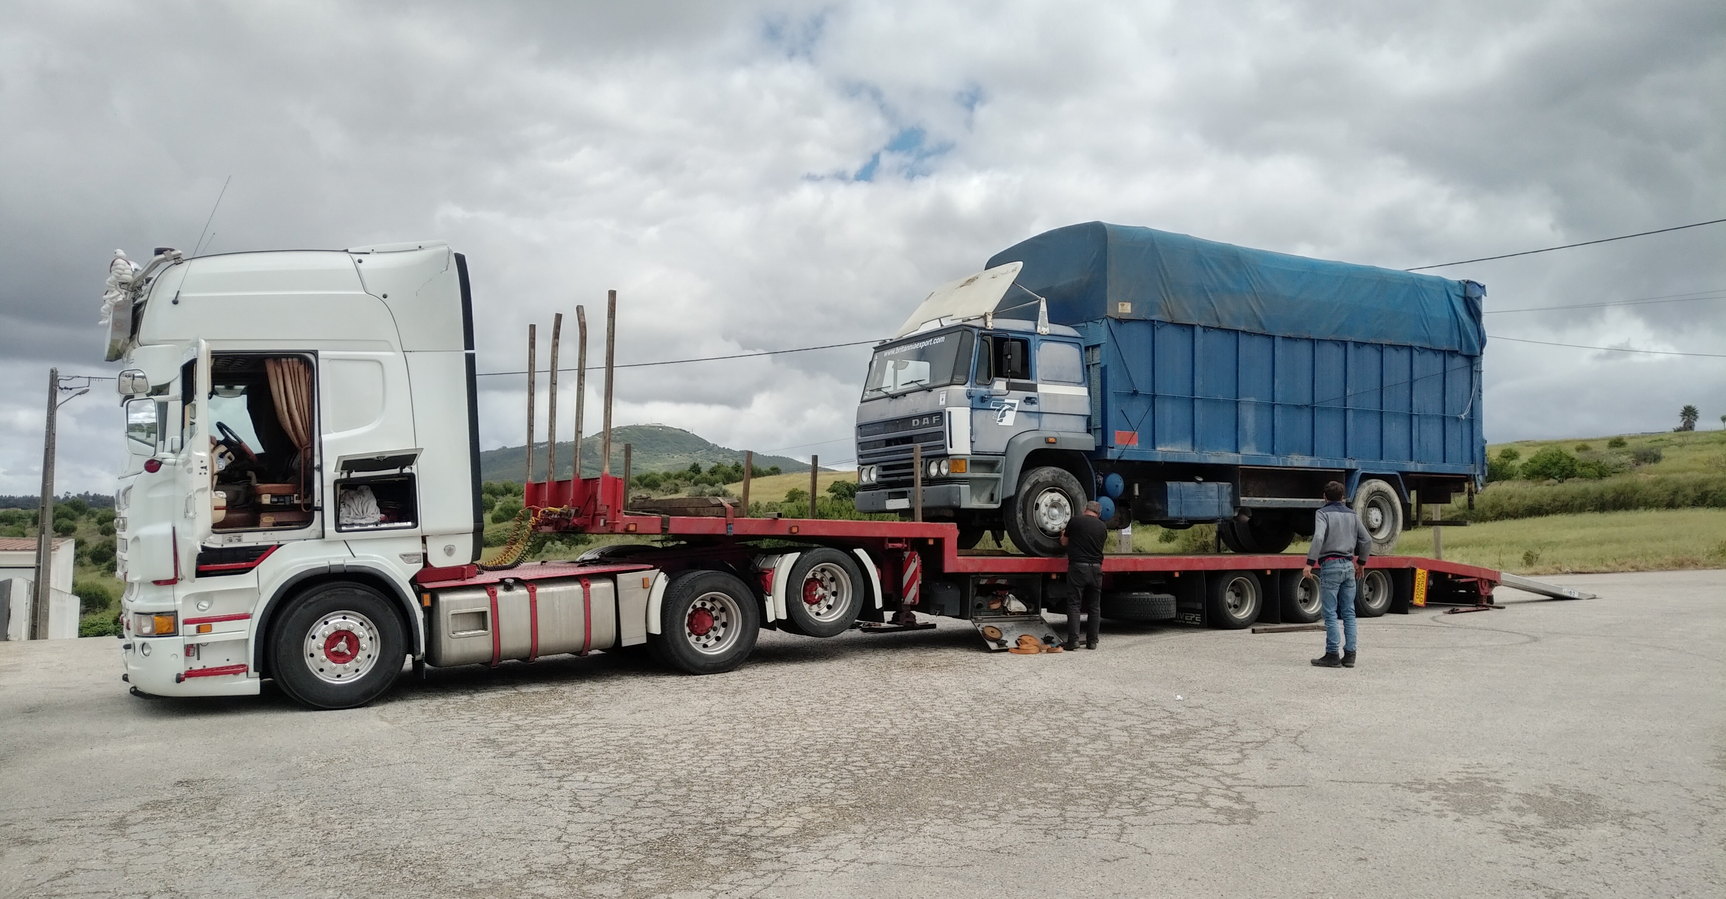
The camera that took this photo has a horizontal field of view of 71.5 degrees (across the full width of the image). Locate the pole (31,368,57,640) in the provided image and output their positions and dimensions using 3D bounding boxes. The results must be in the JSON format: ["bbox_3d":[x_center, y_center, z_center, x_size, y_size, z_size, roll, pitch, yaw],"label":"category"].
[{"bbox_3d":[-20.455,1.486,30.000,0.400,7.100,0.400,-1,-3,0],"label":"pole"}]

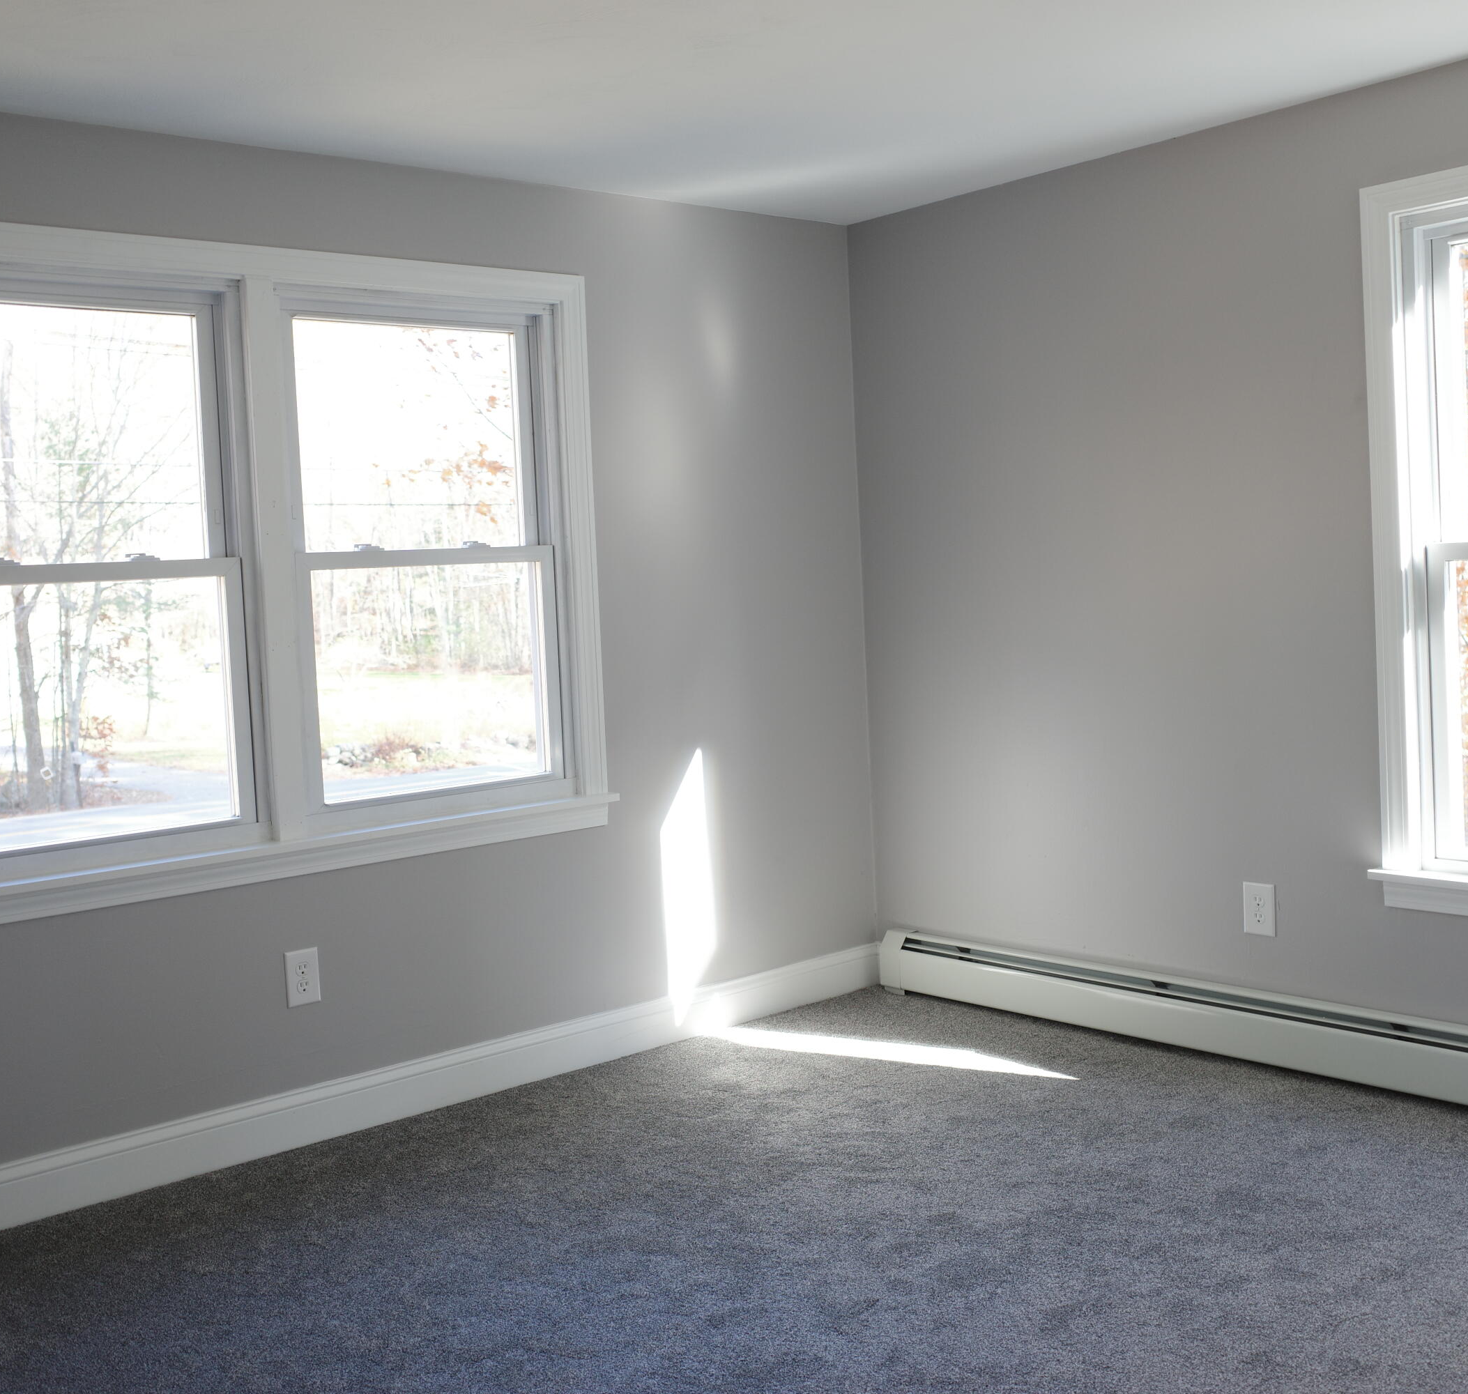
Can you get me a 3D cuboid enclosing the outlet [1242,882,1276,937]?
[{"bbox_3d":[1.241,0.502,3.840,0.008,0.123,0.079,-6,6,-40],"label":"outlet"}]

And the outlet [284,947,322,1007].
[{"bbox_3d":[-0.964,0.629,3.640,0.079,0.123,0.008,-6,6,-40],"label":"outlet"}]

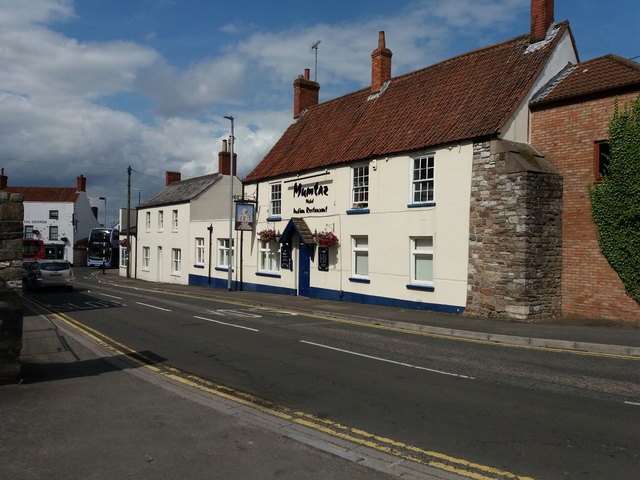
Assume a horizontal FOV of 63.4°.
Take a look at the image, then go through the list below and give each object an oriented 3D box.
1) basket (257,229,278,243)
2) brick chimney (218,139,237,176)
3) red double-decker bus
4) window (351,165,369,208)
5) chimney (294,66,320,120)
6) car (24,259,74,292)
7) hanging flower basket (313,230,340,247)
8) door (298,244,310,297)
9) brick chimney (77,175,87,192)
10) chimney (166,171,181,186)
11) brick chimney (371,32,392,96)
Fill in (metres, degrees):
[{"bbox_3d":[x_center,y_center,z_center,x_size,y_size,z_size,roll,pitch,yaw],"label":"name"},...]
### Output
[{"bbox_3d":[-2.269,-0.181,22.289,0.760,0.570,0.840,1,0,-35],"label":"basket"},{"bbox_3d":[-5.731,-5.170,32.230,1.080,2.440,0.580,1,0,-38],"label":"brick chimney"},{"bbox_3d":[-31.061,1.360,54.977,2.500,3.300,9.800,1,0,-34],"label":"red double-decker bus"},{"bbox_3d":[1.395,-1.821,17.884,0.120,1.481,0.940,1,0,-35],"label":"window"},{"bbox_3d":[-0.678,-7.363,26.212,1.270,2.620,0.600,1,0,-35],"label":"chimney"},{"bbox_3d":[-15.043,1.885,28.739,1.770,1.620,4.350,1,0,-36],"label":"car"},{"bbox_3d":[0.271,-0.025,18.723,0.760,0.580,0.820,1,0,-35],"label":"hanging flower basket"},{"bbox_3d":[-0.592,1.226,20.641,0.080,2.053,0.860,1,0,-35],"label":"door"},{"bbox_3d":[-28.158,-6.666,61.300,0.800,1.950,0.850,1,0,-2],"label":"brick chimney"},{"bbox_3d":[-11.057,-4.556,39.136,1.000,1.140,0.460,1,0,-38],"label":"chimney"},{"bbox_3d":[2.525,-7.202,21.152,0.680,2.670,0.620,1,0,-35],"label":"brick chimney"}]

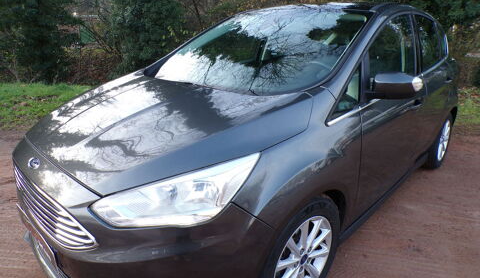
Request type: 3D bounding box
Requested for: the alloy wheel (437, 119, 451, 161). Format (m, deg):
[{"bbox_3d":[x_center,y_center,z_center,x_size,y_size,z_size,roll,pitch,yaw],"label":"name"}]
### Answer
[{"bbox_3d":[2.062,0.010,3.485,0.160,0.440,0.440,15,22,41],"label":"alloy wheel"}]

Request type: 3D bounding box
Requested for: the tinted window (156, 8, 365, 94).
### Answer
[{"bbox_3d":[0.123,-0.639,2.325,1.400,0.160,1.020,15,52,41],"label":"tinted window"}]

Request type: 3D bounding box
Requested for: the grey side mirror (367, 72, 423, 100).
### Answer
[{"bbox_3d":[0.837,-0.283,1.784,0.240,0.150,0.170,15,22,41],"label":"grey side mirror"}]

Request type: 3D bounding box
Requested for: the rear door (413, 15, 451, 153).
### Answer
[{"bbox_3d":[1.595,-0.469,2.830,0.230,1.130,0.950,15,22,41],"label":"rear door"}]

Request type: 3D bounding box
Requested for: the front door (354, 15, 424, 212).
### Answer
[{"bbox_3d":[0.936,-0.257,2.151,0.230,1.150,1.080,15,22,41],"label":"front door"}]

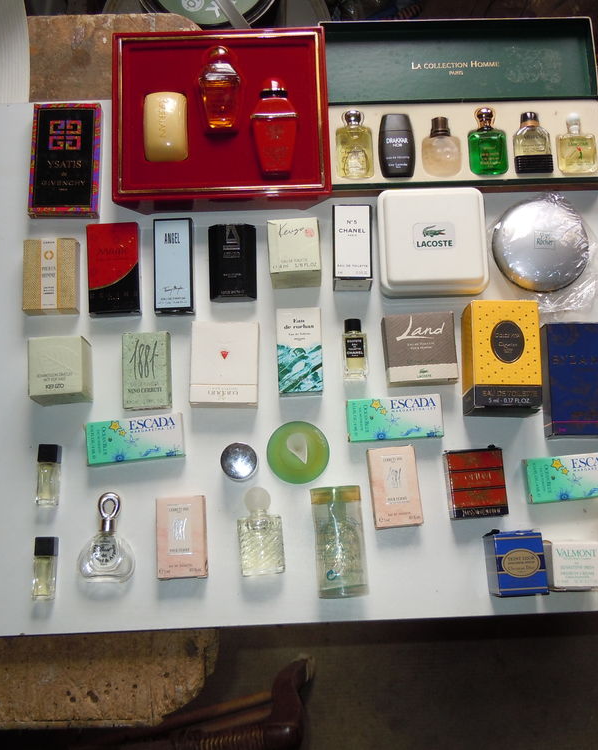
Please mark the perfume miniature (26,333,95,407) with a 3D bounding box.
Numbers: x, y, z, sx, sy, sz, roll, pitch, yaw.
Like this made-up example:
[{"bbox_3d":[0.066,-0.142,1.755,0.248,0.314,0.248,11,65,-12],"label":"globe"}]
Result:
[{"bbox_3d":[-0.188,-0.003,0.688,0.040,0.038,0.046,-4,78,-1],"label":"perfume miniature"}]

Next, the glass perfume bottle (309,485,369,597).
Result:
[{"bbox_3d":[0.028,0.117,0.606,0.034,0.026,0.076,-5,77,-1],"label":"glass perfume bottle"}]

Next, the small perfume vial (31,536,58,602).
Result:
[{"bbox_3d":[-0.195,0.149,0.668,0.015,0.012,0.046,-1,78,0],"label":"small perfume vial"}]

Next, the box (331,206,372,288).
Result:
[{"bbox_3d":[0.041,-0.098,0.671,0.028,0.029,0.058,-1,78,0],"label":"box"}]

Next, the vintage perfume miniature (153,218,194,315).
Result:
[{"bbox_3d":[-0.104,-0.089,0.720,0.031,0.014,0.080,-3,78,0],"label":"vintage perfume miniature"}]

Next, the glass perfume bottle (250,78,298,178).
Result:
[{"bbox_3d":[-0.019,-0.202,0.708,0.038,0.029,0.088,-2,78,0],"label":"glass perfume bottle"}]

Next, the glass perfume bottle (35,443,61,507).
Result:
[{"bbox_3d":[-0.197,0.079,0.683,0.015,0.012,0.047,-1,78,0],"label":"glass perfume bottle"}]

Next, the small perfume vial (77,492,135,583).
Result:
[{"bbox_3d":[-0.135,0.114,0.612,0.040,0.017,0.063,0,77,0],"label":"small perfume vial"}]

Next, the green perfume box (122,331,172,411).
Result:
[{"bbox_3d":[-0.112,-0.003,0.639,0.033,0.015,0.055,-3,77,-1],"label":"green perfume box"}]

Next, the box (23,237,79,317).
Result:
[{"bbox_3d":[-0.192,-0.076,0.675,0.040,0.014,0.057,-3,78,0],"label":"box"}]

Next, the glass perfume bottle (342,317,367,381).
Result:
[{"bbox_3d":[0.041,-0.019,0.643,0.017,0.013,0.044,-2,77,0],"label":"glass perfume bottle"}]

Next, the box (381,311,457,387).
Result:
[{"bbox_3d":[0.092,-0.019,0.660,0.052,0.016,0.051,-3,78,-1],"label":"box"}]

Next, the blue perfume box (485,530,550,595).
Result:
[{"bbox_3d":[0.163,0.143,0.654,0.035,0.039,0.043,-4,78,-1],"label":"blue perfume box"}]

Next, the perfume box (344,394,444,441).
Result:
[{"bbox_3d":[0.076,0.035,0.692,0.073,0.014,0.033,-3,78,-1],"label":"perfume box"}]

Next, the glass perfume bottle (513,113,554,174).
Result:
[{"bbox_3d":[0.197,-0.196,0.730,0.031,0.018,0.056,-2,78,0],"label":"glass perfume bottle"}]

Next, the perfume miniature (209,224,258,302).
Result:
[{"bbox_3d":[-0.050,-0.085,0.657,0.036,0.015,0.058,-1,77,0],"label":"perfume miniature"}]

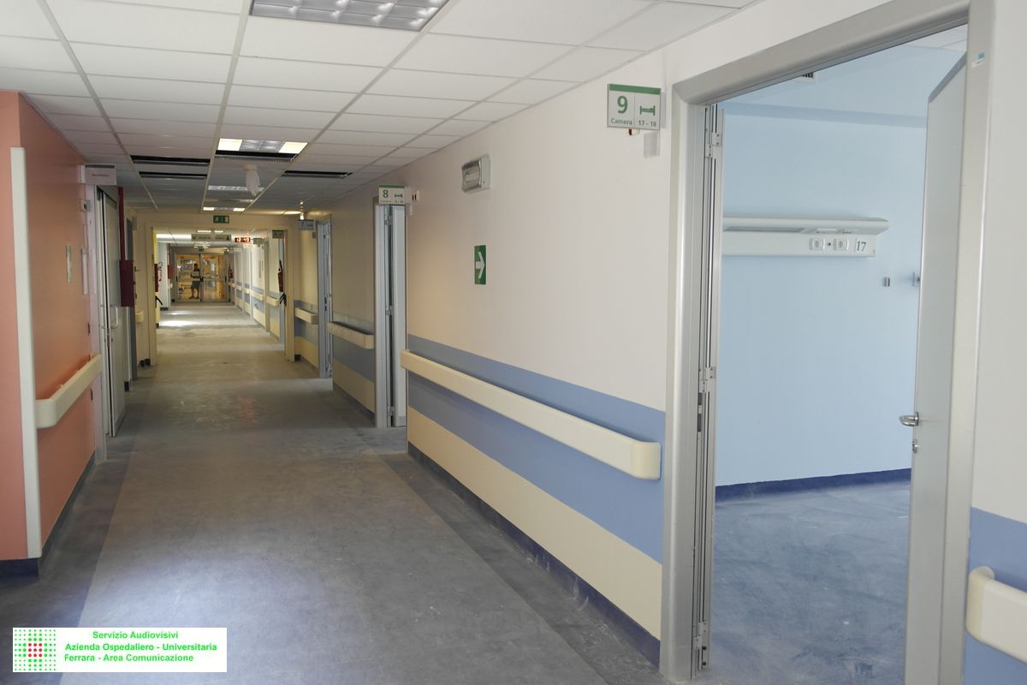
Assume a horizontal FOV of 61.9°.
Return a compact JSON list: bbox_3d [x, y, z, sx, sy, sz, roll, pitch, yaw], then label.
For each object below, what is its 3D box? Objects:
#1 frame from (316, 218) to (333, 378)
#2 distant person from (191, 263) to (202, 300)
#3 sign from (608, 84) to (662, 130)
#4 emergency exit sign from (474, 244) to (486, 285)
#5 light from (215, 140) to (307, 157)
[{"bbox_3d":[-2.539,-0.553,11.860,0.170,2.293,1.405,-2,5,-21],"label":"frame"},{"bbox_3d":[-16.231,-3.097,43.830,0.560,1.827,0.380,-3,6,-28],"label":"distant person"},{"bbox_3d":[0.462,-0.897,3.273,0.229,0.162,0.020,-2,5,-21],"label":"sign"},{"bbox_3d":[-0.215,-0.494,5.481,0.010,0.247,0.245,-2,5,-21],"label":"emergency exit sign"},{"bbox_3d":[-1.767,-1.412,6.042,0.600,0.080,0.610,-2,5,-21],"label":"light"}]

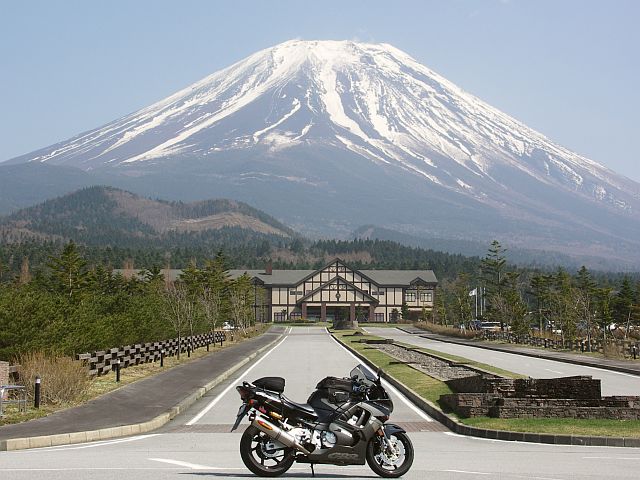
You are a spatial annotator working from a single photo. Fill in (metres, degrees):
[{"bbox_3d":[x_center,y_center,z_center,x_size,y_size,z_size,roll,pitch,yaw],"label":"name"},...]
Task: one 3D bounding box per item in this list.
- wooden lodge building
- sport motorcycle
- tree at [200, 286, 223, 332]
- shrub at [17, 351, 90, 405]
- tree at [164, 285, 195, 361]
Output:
[{"bbox_3d":[2.300,8.200,187.000,32.000,10.000,14.000,0,-4,-1],"label":"wooden lodge building"},{"bbox_3d":[0.030,2.080,13.550,2.080,1.250,0.740,0,-4,2],"label":"sport motorcycle"},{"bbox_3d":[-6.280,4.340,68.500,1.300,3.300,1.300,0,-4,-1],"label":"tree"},{"bbox_3d":[-5.550,2.870,24.700,1.350,1.050,1.400,0,-4,-1],"label":"shrub"},{"bbox_3d":[-5.620,3.290,47.400,1.200,3.000,1.200,0,-4,-1],"label":"tree"}]

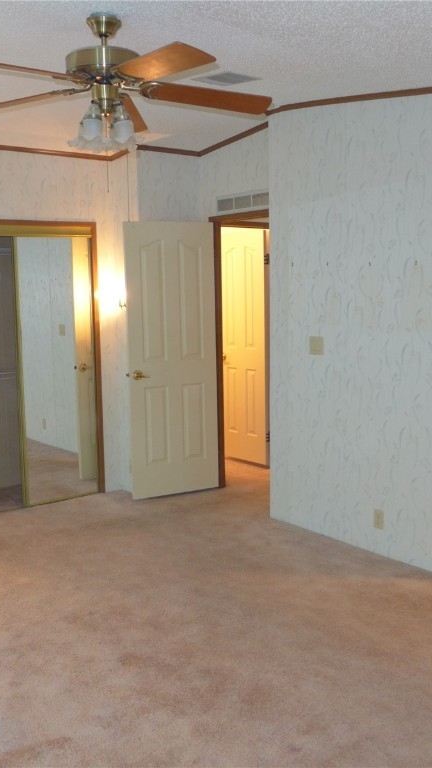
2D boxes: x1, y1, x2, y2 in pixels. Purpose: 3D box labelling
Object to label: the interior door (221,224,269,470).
[{"bbox_3d":[0.227,-0.313,6.172,0.040,1.990,0.567,-9,11,-44],"label":"interior door"}]

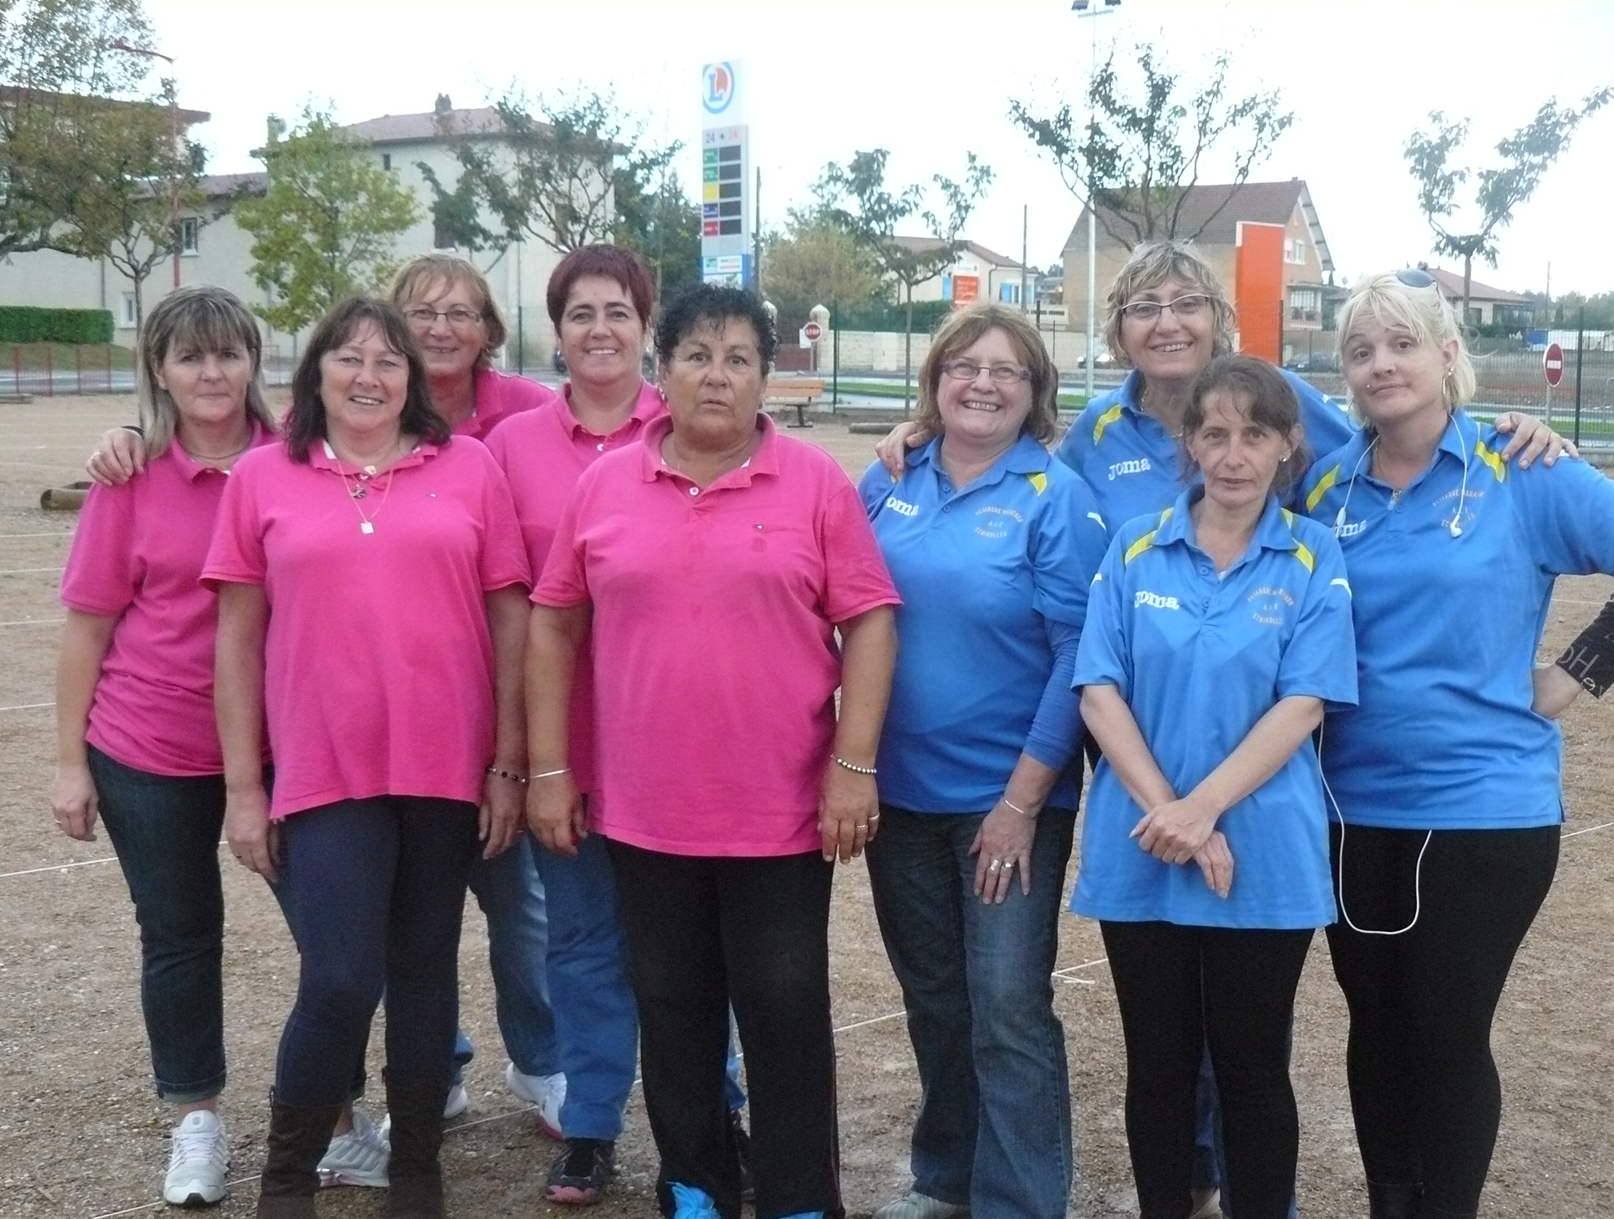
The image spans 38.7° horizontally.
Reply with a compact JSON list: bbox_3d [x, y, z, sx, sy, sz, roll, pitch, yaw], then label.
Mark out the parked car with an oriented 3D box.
[{"bbox_3d":[27.595,-13.248,125.313,4.200,1.470,1.750,-6,9,-43],"label":"parked car"}]

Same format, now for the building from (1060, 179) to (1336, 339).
[{"bbox_3d":[23.311,-19.845,136.611,13.900,10.400,8.600,5,8,34],"label":"building"}]

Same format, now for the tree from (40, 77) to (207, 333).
[{"bbox_3d":[-10.696,-5.565,36.095,2.750,5.500,2.750,0,7,0],"label":"tree"}]

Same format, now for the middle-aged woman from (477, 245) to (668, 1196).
[{"bbox_3d":[-0.342,0.207,4.124,0.490,1.670,0.360,0,7,-4],"label":"middle-aged woman"}]

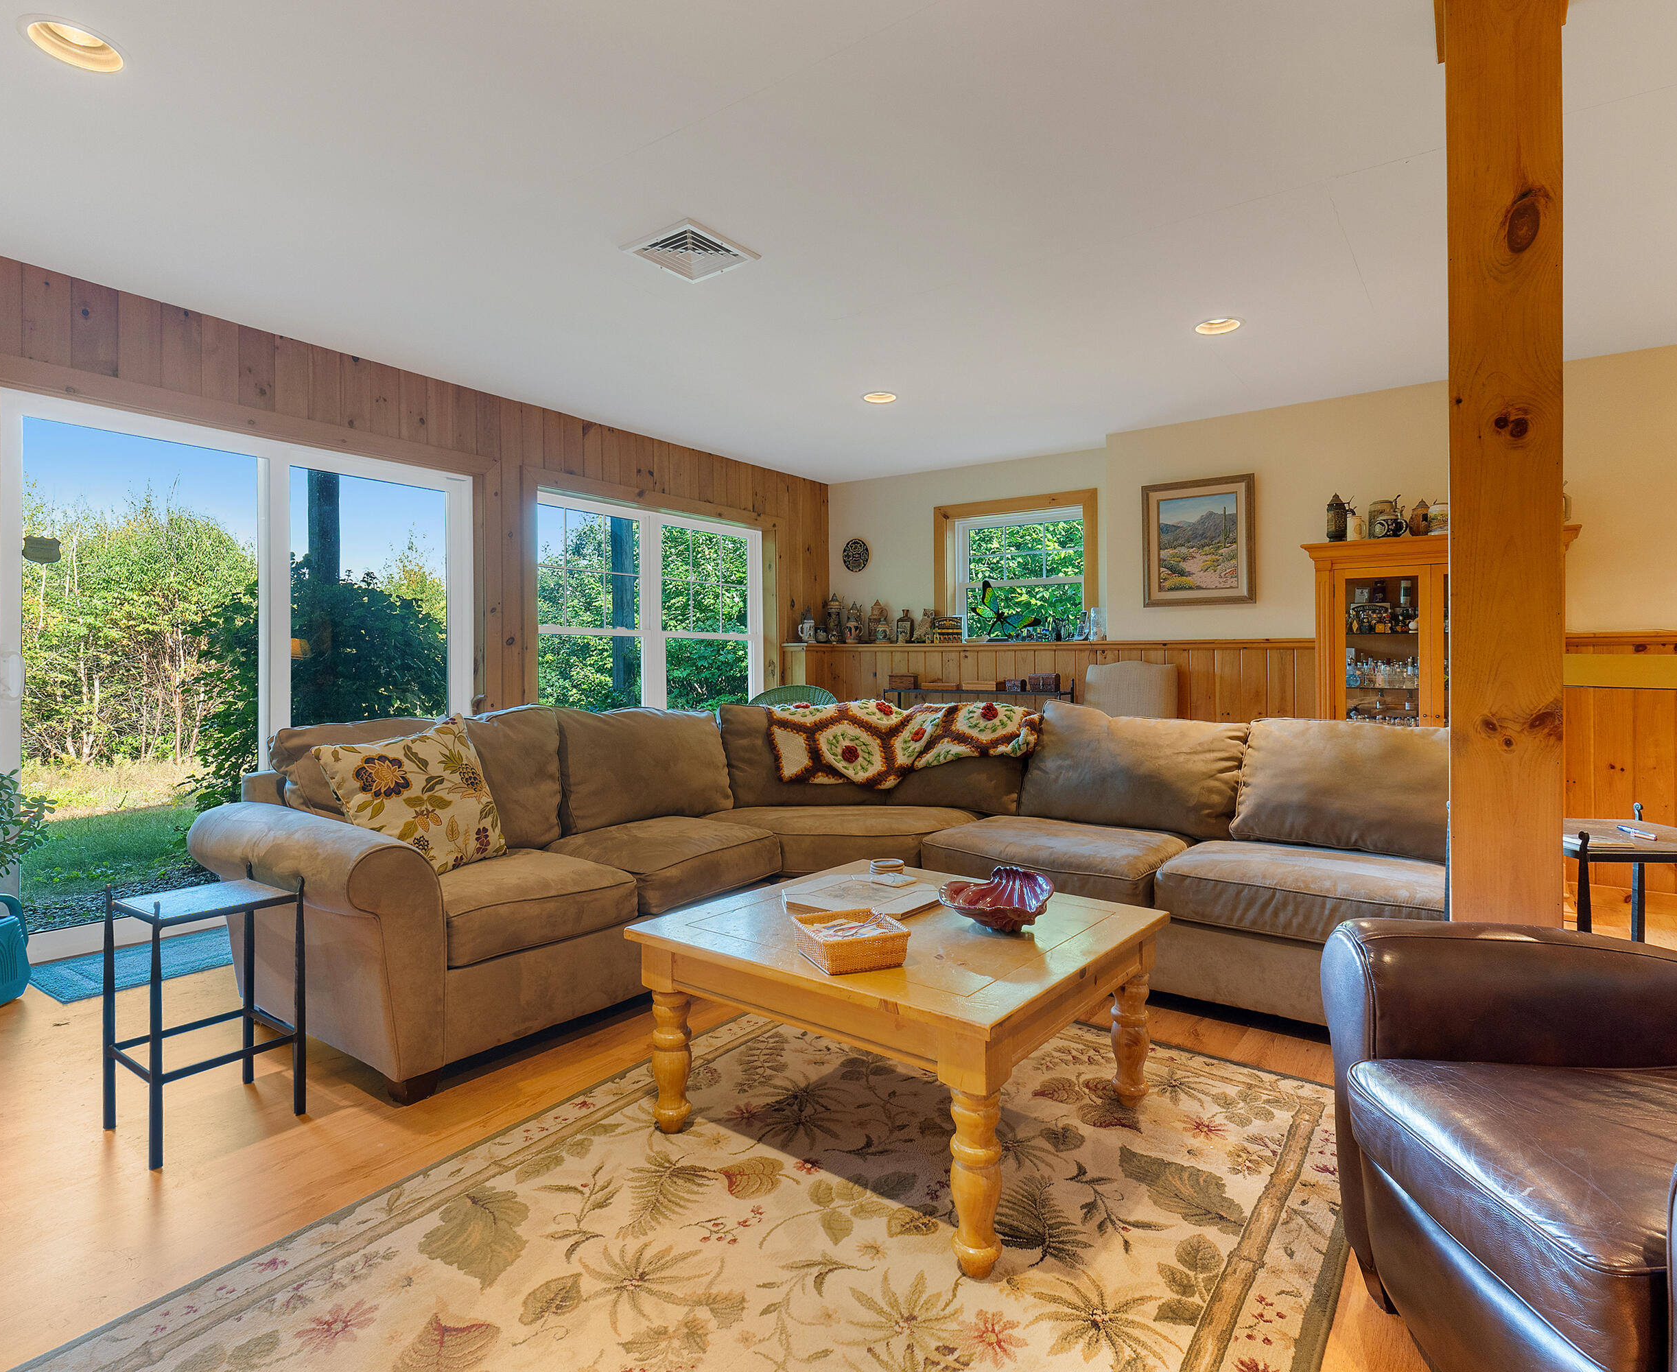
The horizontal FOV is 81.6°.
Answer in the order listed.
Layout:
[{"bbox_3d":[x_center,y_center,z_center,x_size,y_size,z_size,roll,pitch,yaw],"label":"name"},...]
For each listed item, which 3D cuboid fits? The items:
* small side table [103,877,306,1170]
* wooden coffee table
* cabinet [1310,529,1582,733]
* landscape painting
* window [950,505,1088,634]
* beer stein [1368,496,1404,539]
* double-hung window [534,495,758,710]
[{"bbox_3d":[-1.437,0.716,2.205,0.290,0.540,0.300,0,1,35],"label":"small side table"},{"bbox_3d":[0.152,0.760,2.227,0.910,0.445,0.910,1,1,38],"label":"wooden coffee table"},{"bbox_3d":[2.817,0.133,4.601,1.080,1.620,0.410,0,1,35],"label":"cabinet"},{"bbox_3d":[2.005,-0.803,5.454,0.615,0.710,0.040,0,1,35],"label":"landscape painting"},{"bbox_3d":[1.246,-0.724,6.657,1.000,0.950,0.100,0,1,35],"label":"window"},{"bbox_3d":[2.624,-0.788,4.665,0.150,0.220,0.130,0,1,35],"label":"beer stein"},{"bbox_3d":[-1.108,-0.321,6.098,0.100,1.490,2.000,0,1,35],"label":"double-hung window"}]

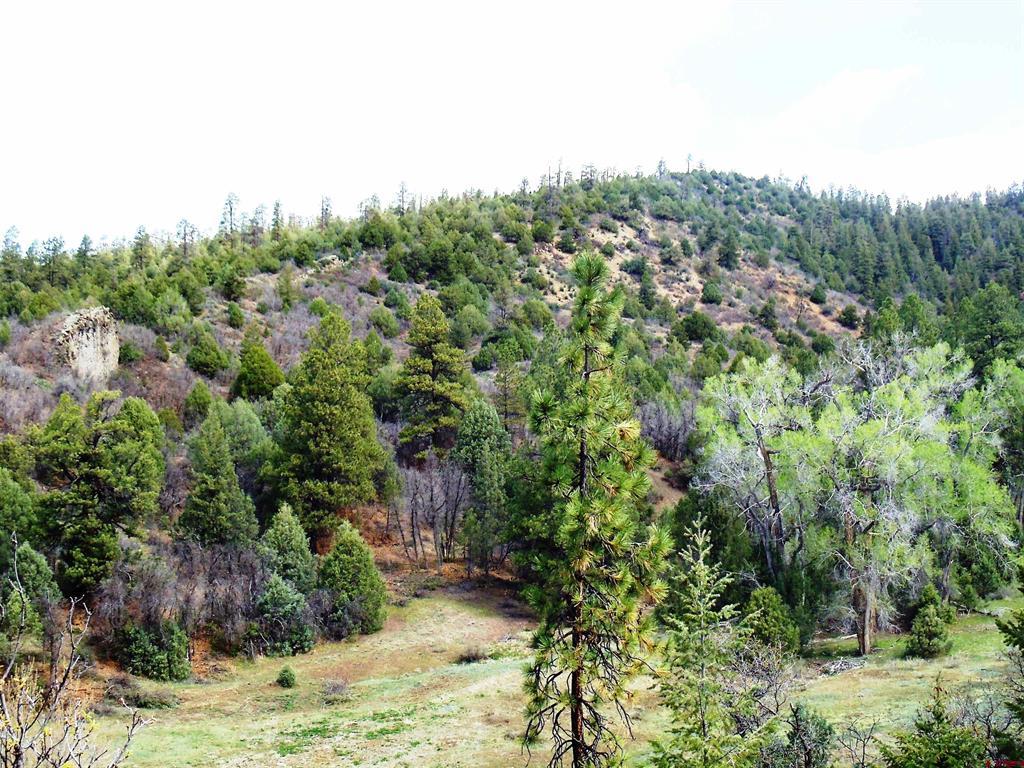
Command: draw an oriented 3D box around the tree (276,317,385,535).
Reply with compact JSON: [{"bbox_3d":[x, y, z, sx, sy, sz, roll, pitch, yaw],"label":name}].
[{"bbox_3d":[-9.977,2.460,121.000,5.960,12.820,5.780,0,1,0],"label":"tree"}]

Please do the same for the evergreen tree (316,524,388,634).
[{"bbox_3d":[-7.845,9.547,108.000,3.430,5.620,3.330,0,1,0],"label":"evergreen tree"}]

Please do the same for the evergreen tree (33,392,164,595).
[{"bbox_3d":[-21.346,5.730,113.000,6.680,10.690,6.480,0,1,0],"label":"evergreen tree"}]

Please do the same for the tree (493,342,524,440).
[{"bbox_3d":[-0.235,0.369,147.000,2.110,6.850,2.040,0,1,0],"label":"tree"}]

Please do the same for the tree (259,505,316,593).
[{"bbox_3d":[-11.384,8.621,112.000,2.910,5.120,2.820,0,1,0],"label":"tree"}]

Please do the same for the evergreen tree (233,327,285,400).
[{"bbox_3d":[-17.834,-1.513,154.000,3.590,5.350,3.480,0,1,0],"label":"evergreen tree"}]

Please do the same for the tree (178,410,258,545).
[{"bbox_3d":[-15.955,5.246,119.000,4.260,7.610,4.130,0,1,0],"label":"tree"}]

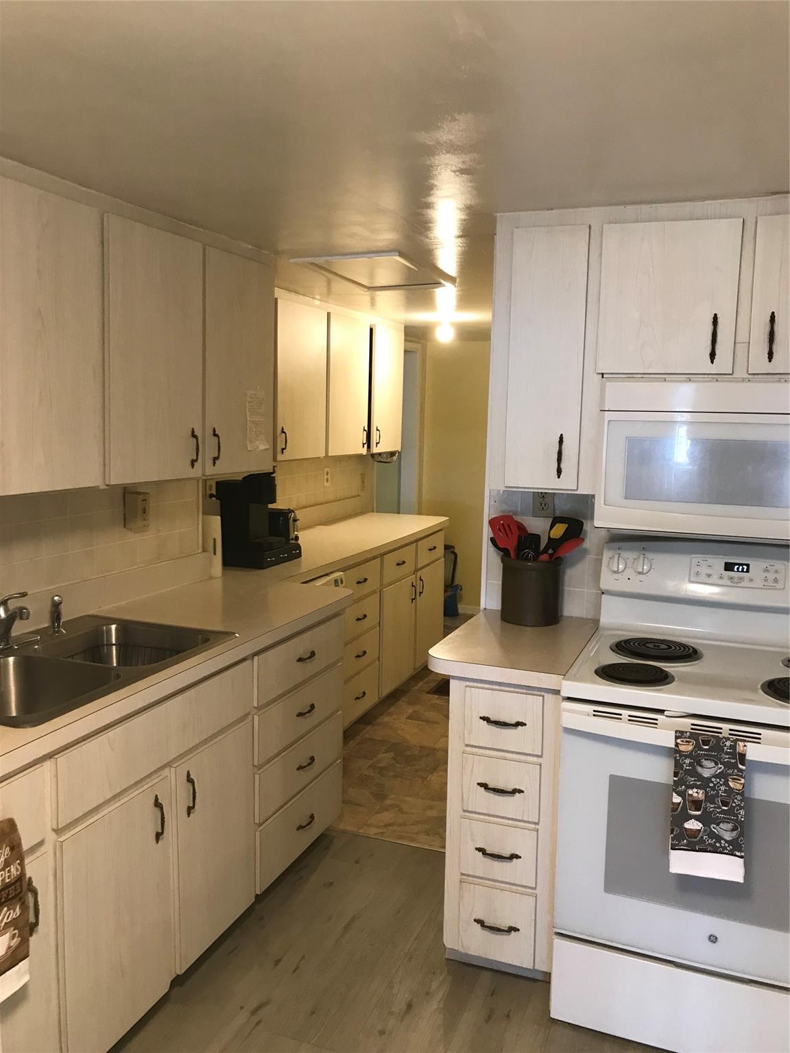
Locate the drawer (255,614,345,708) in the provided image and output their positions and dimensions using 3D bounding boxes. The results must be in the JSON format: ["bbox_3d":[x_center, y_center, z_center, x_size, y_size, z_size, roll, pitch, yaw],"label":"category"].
[{"bbox_3d":[-0.497,0.416,2.892,0.450,0.159,0.610,4,8,21],"label":"drawer"}]

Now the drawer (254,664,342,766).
[{"bbox_3d":[-0.502,0.597,2.913,0.450,0.167,0.605,4,8,21],"label":"drawer"}]

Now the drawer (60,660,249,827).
[{"bbox_3d":[-0.754,0.498,2.205,0.430,0.160,0.785,4,8,21],"label":"drawer"}]

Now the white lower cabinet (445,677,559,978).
[{"bbox_3d":[0.389,0.803,2.572,0.302,0.874,0.620,4,8,21],"label":"white lower cabinet"}]

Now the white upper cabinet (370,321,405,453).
[{"bbox_3d":[-0.177,-0.833,5.151,0.305,0.748,0.515,4,8,21],"label":"white upper cabinet"}]

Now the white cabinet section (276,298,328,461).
[{"bbox_3d":[-0.574,-0.676,4.000,0.325,0.697,0.475,4,9,22],"label":"white cabinet section"}]

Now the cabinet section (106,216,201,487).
[{"bbox_3d":[-0.843,-0.508,2.566,0.325,0.722,0.430,4,9,22],"label":"cabinet section"}]

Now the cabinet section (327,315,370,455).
[{"bbox_3d":[-0.378,-0.735,4.470,0.325,0.693,0.460,4,9,22],"label":"cabinet section"}]

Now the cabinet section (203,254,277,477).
[{"bbox_3d":[-0.673,-0.559,2.974,0.325,0.726,0.420,4,9,22],"label":"cabinet section"}]

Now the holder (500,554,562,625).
[{"bbox_3d":[0.432,0.198,2.714,0.192,0.206,0.192,4,8,21],"label":"holder"}]

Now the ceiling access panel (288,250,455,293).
[{"bbox_3d":[-0.054,-0.971,3.263,0.410,0.033,0.750,4,8,21],"label":"ceiling access panel"}]

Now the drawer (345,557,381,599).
[{"bbox_3d":[-0.354,0.241,4.233,0.450,0.157,0.445,4,8,21],"label":"drawer"}]

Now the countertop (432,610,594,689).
[{"bbox_3d":[0.370,0.346,2.521,0.390,0.041,0.652,4,8,21],"label":"countertop"}]

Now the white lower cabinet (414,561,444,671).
[{"bbox_3d":[-0.053,0.506,5.267,0.580,0.587,0.497,4,8,21],"label":"white lower cabinet"}]

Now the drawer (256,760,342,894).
[{"bbox_3d":[-0.535,1.006,3.023,0.500,0.214,0.605,4,8,21],"label":"drawer"}]

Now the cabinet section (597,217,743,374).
[{"bbox_3d":[0.778,-0.622,2.393,0.350,0.391,0.323,4,9,22],"label":"cabinet section"}]

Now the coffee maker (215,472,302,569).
[{"bbox_3d":[-0.600,-0.042,3.700,0.270,0.388,0.340,4,8,21],"label":"coffee maker"}]

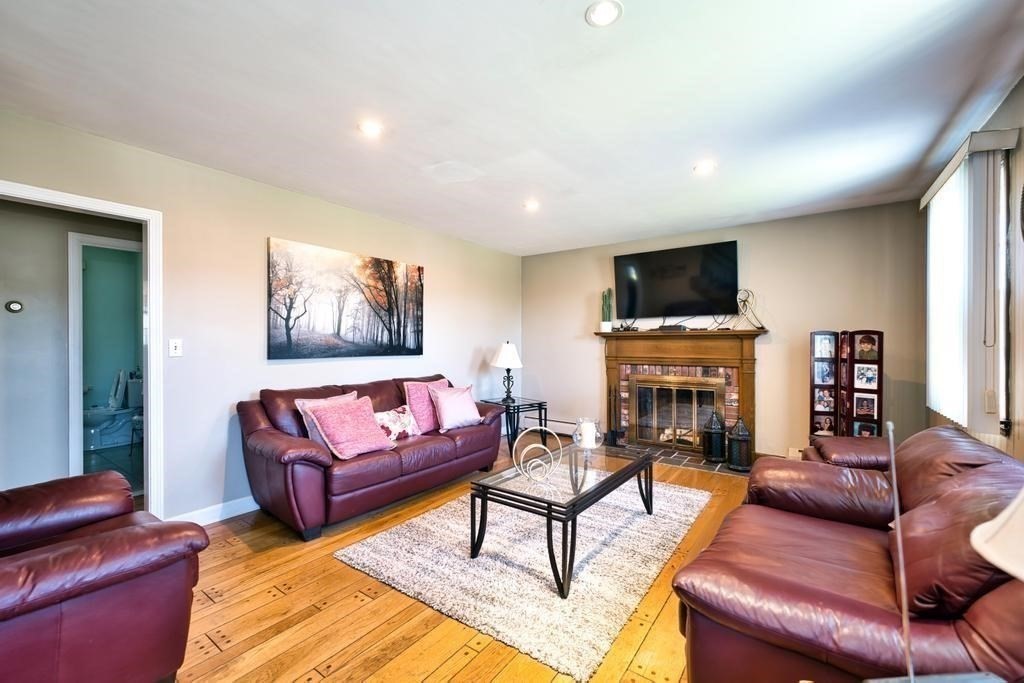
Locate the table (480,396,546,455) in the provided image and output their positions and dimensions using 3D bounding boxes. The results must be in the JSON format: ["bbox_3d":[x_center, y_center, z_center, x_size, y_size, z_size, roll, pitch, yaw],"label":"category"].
[{"bbox_3d":[0.006,0.991,4.739,0.490,0.555,0.640,0,0,-37],"label":"table"}]

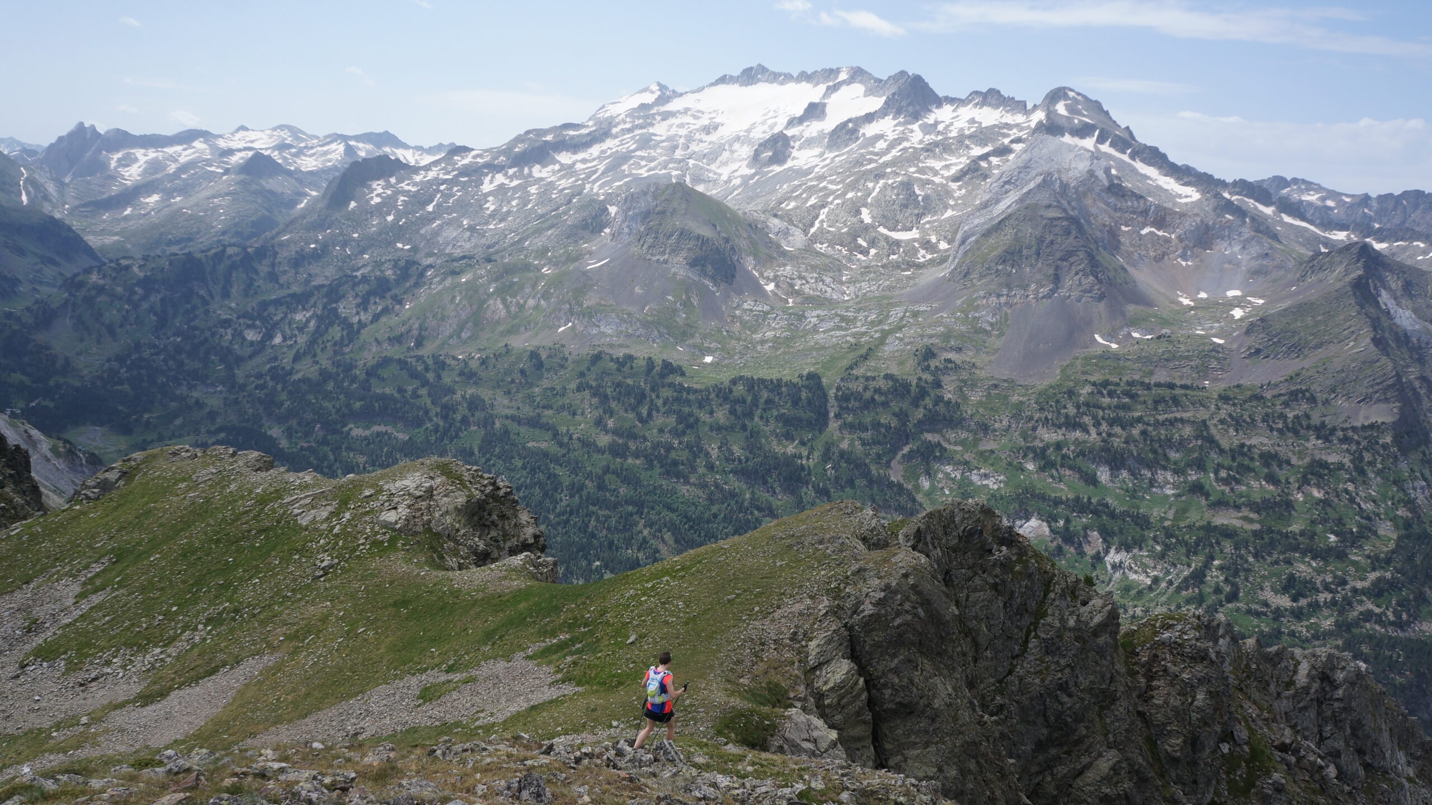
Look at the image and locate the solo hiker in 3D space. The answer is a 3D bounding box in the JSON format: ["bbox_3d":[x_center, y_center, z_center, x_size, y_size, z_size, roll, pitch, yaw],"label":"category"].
[{"bbox_3d":[-0.794,4.245,14.400,0.600,1.640,0.800,7,15,28],"label":"solo hiker"}]

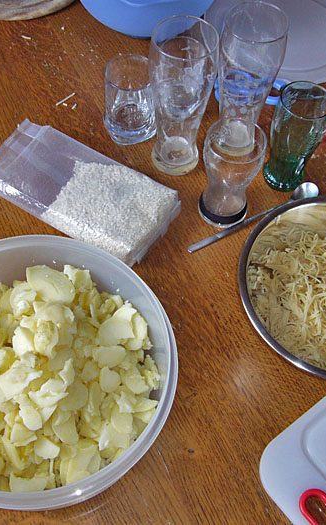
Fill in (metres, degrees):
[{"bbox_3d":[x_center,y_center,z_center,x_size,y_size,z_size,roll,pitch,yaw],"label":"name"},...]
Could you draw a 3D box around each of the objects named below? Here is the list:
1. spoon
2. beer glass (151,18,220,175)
[{"bbox_3d":[0.138,-0.069,0.834,0.239,0.022,0.036,-26,64,-18],"label":"spoon"},{"bbox_3d":[0.024,-0.224,0.804,0.085,0.221,0.085,6,59,0],"label":"beer glass"}]

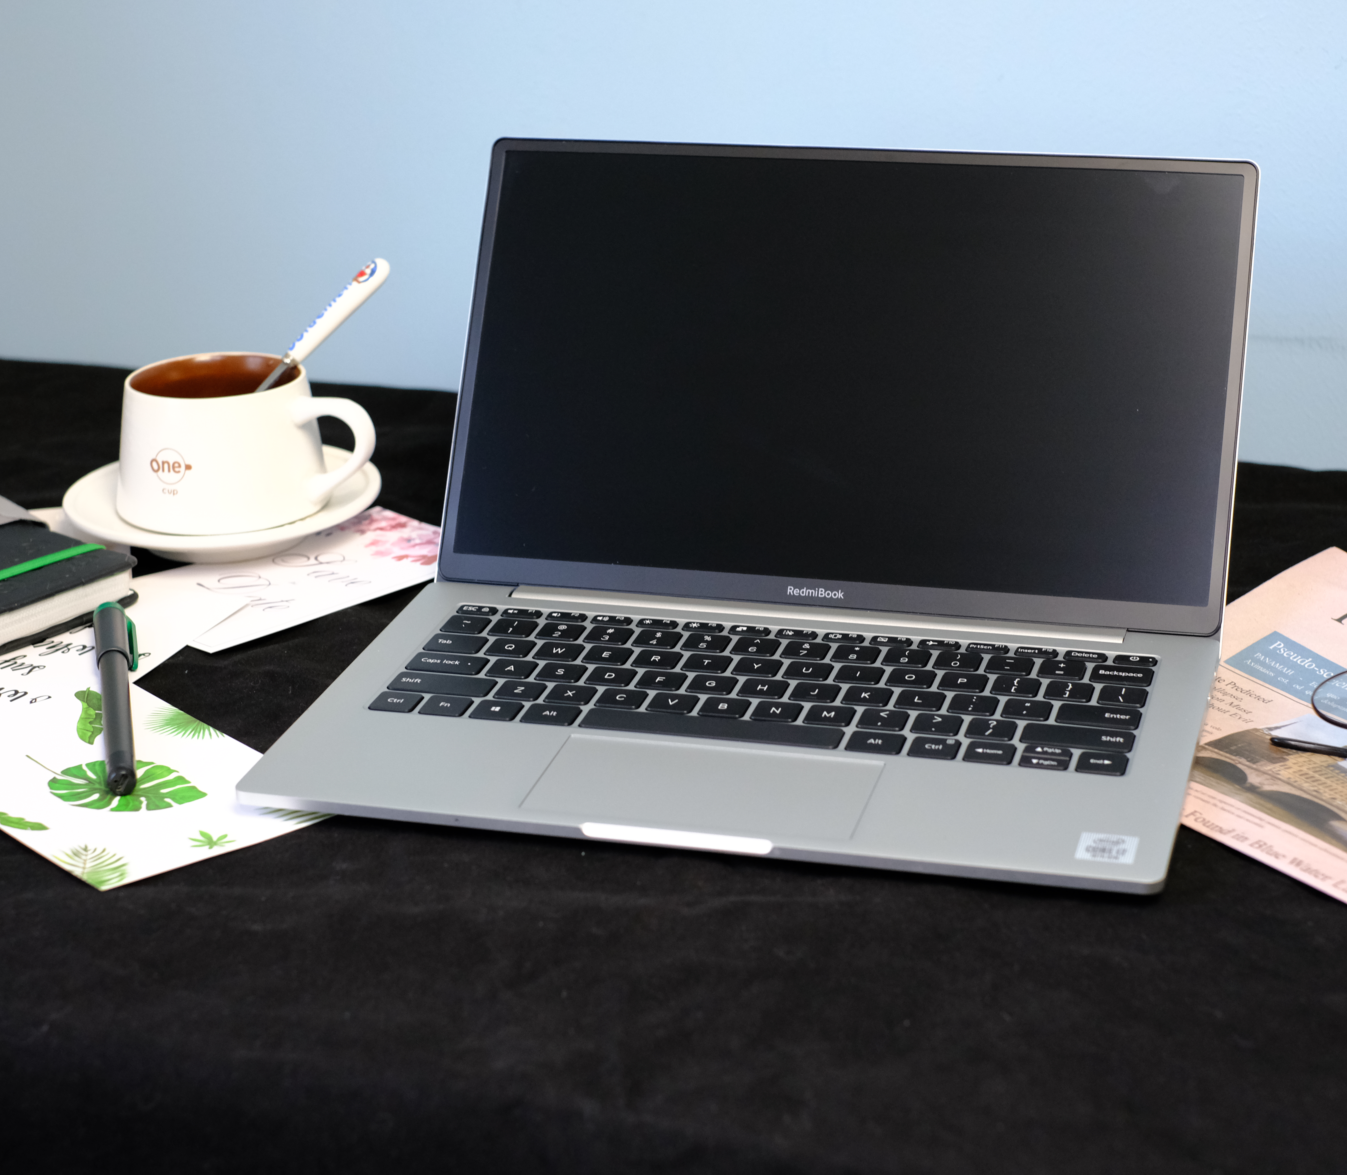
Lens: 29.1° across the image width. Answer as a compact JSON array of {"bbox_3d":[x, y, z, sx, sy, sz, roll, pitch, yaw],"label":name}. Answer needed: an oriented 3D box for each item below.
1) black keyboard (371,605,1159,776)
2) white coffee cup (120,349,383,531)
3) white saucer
[{"bbox_3d":[0.033,0.035,0.925,0.266,0.006,0.095,4,23,16],"label":"black keyboard"},{"bbox_3d":[-0.182,-0.060,1.109,0.119,0.061,0.092,7,23,17],"label":"white coffee cup"},{"bbox_3d":[-0.194,-0.032,1.123,0.138,0.021,0.138,-1,22,0],"label":"white saucer"}]

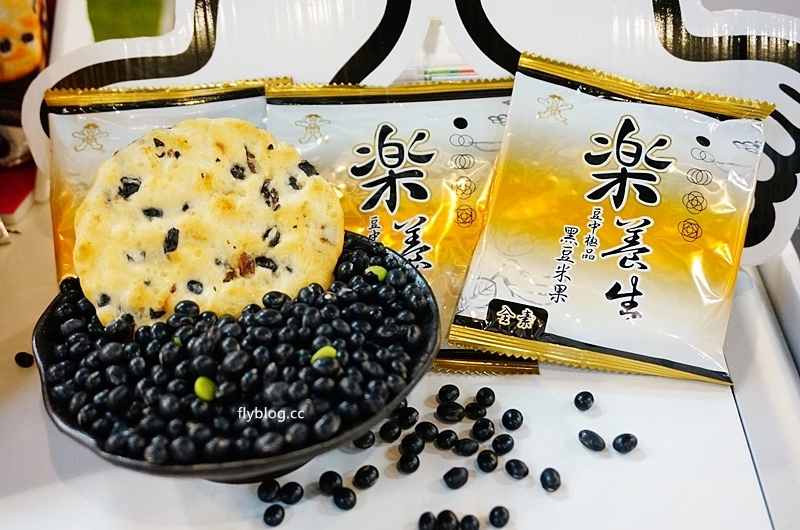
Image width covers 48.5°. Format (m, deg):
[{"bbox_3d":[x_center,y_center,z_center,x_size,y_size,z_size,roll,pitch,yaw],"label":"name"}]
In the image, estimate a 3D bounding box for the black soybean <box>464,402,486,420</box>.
[{"bbox_3d":[0.031,0.061,0.366,0.009,0.006,0.008,15,31,26],"label":"black soybean"}]

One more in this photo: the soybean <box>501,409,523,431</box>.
[{"bbox_3d":[0.043,0.059,0.340,0.008,0.008,0.008,0,33,0],"label":"soybean"}]

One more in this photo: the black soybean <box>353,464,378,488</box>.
[{"bbox_3d":[-0.012,0.075,0.314,0.010,0.008,0.008,-28,43,-36],"label":"black soybean"}]

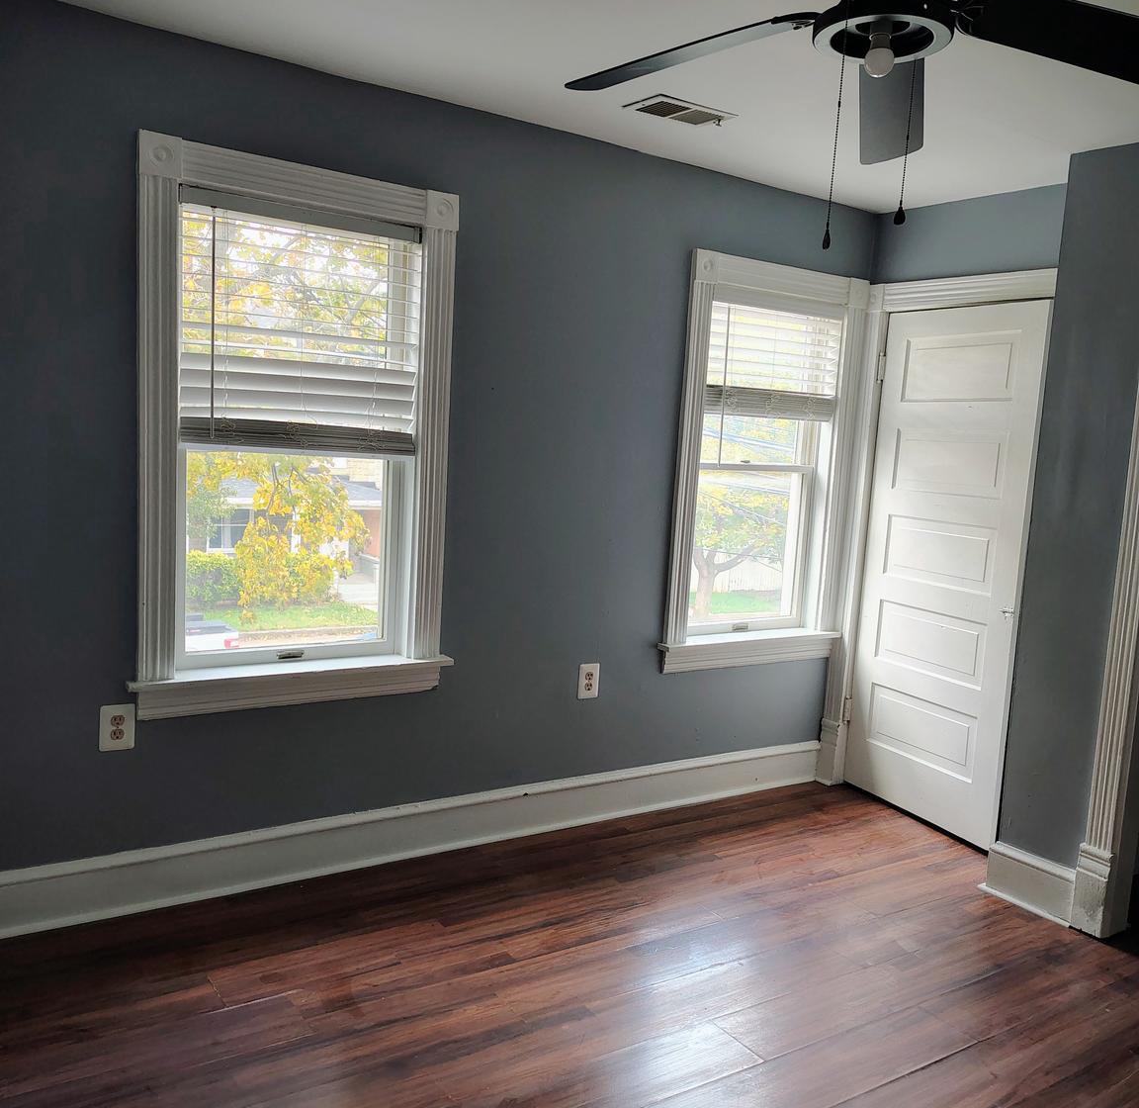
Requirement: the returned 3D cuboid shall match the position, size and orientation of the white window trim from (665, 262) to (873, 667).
[{"bbox_3d":[0.775,-0.336,4.205,1.010,1.590,0.140,-1,8,-34],"label":"white window trim"}]

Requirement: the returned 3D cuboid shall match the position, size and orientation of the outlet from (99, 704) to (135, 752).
[{"bbox_3d":[-1.262,0.484,2.939,0.088,0.128,0.010,-1,8,-34],"label":"outlet"}]

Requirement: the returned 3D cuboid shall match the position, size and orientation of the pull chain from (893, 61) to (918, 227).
[{"bbox_3d":[0.666,-0.817,2.078,0.022,0.325,0.022,-1,8,-34],"label":"pull chain"}]

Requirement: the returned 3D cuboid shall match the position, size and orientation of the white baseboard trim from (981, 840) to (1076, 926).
[{"bbox_3d":[1.498,1.059,3.431,0.040,0.174,0.328,-1,8,-34],"label":"white baseboard trim"}]

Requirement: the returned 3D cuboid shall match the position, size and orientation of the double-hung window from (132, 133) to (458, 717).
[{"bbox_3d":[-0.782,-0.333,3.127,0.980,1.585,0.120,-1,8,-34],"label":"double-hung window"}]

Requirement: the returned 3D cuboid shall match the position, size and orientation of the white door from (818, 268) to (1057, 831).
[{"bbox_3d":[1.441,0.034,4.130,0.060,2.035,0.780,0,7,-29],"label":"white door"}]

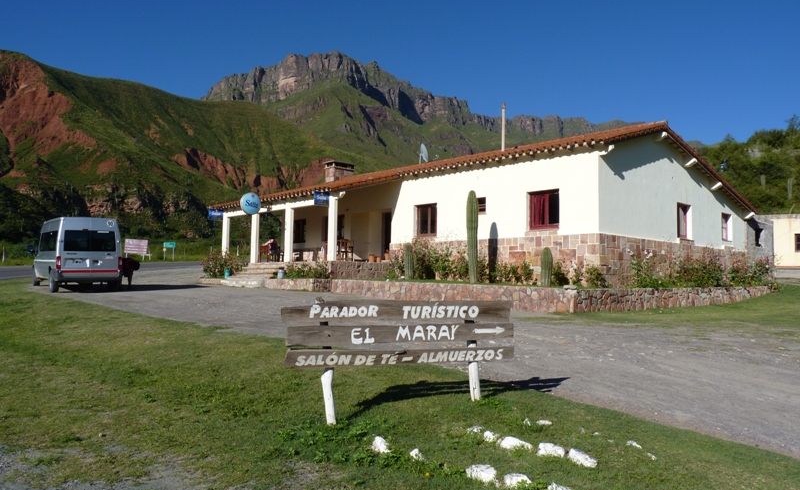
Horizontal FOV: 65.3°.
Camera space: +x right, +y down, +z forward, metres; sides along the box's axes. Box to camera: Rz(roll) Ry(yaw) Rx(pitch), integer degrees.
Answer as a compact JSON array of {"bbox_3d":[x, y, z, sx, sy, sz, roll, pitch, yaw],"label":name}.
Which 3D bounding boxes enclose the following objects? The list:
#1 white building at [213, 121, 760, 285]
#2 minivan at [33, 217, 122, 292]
[{"bbox_3d":[3.233,-0.888,27.044,16.104,5.410,17.811,4,-5,-44],"label":"white building"},{"bbox_3d":[-11.844,0.406,22.768,2.020,2.430,5.500,3,-3,-37],"label":"minivan"}]

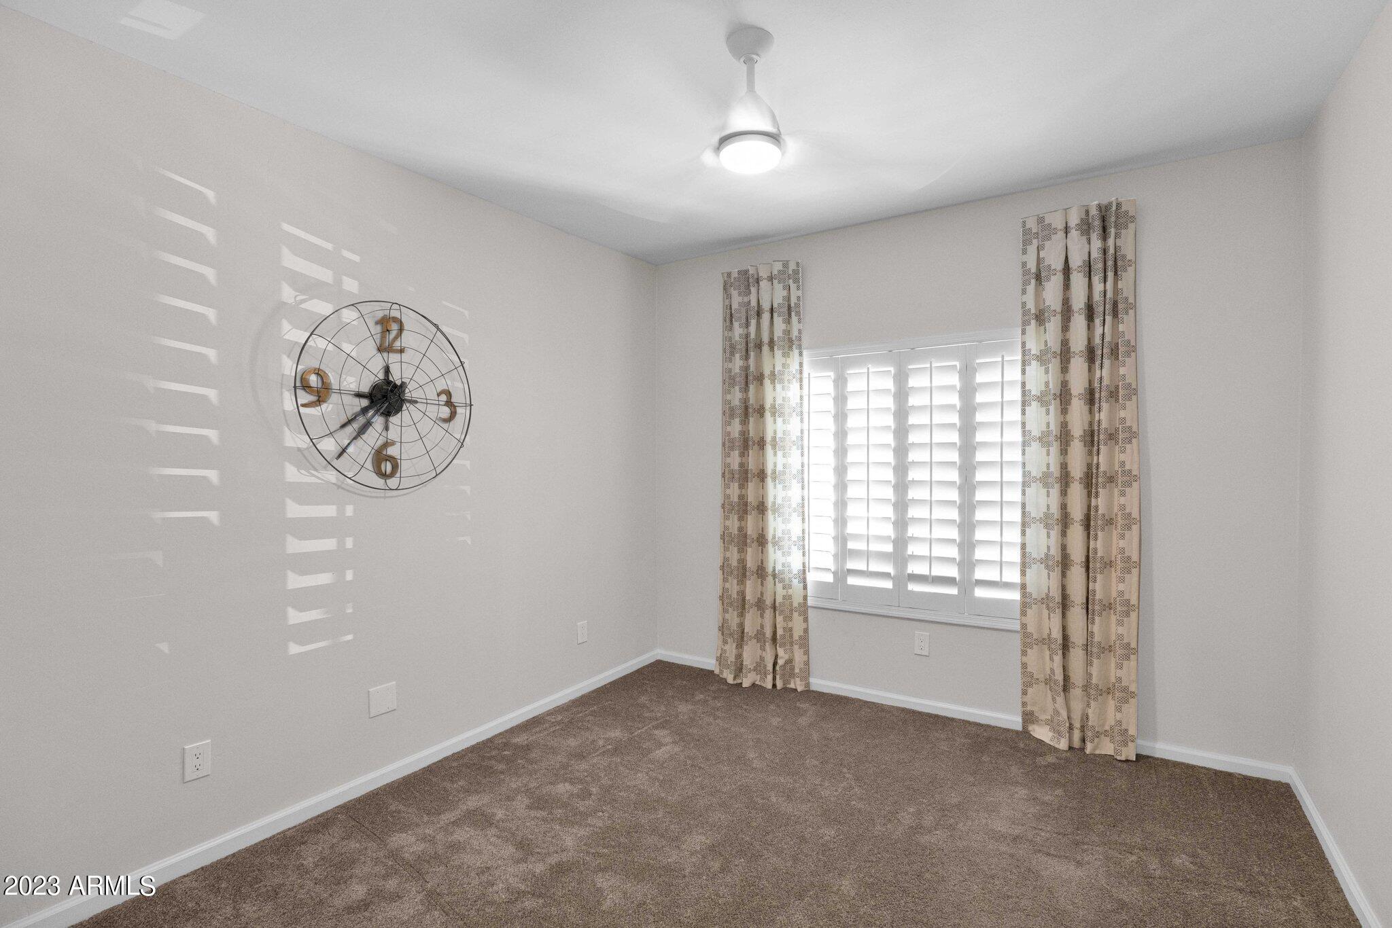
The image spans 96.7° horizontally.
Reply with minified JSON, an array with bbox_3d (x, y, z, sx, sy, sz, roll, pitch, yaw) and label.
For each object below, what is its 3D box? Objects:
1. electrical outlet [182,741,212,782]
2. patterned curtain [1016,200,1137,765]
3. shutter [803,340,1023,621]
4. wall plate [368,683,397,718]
[{"bbox_3d":[-1.730,1.034,2.148,0.010,0.121,0.075,0,1,35],"label":"electrical outlet"},{"bbox_3d":[1.810,0.076,2.934,0.480,2.554,0.139,0,1,31],"label":"patterned curtain"},{"bbox_3d":[1.128,0.087,3.422,1.416,1.534,0.084,0,1,31],"label":"shutter"},{"bbox_3d":[-1.358,1.027,2.685,0.009,0.121,0.118,0,1,35],"label":"wall plate"}]

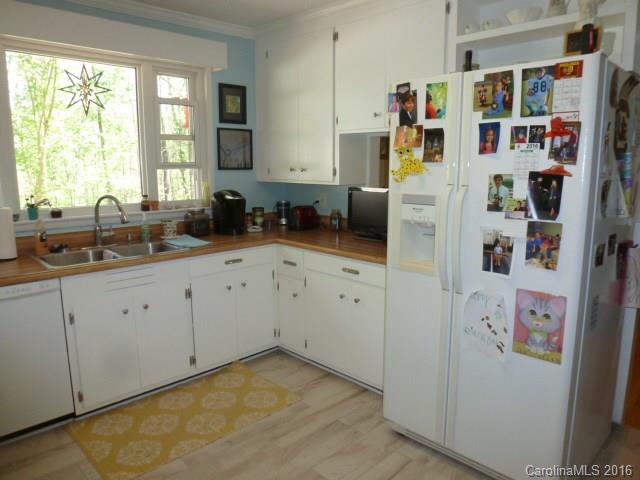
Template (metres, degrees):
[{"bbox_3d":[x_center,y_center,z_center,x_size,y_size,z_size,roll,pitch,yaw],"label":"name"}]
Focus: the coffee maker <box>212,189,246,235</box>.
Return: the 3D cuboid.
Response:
[{"bbox_3d":[-0.682,-0.214,3.332,0.250,0.330,0.310,-4,10,-24],"label":"coffee maker"}]

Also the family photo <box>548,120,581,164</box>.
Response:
[{"bbox_3d":[0.897,-0.359,1.629,0.010,0.150,0.102,-9,18,-44],"label":"family photo"}]

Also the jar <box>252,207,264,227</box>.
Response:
[{"bbox_3d":[-0.510,-0.188,3.644,0.095,0.170,0.095,-9,13,-43],"label":"jar"}]

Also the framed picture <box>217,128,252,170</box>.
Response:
[{"bbox_3d":[-0.720,-0.767,3.771,0.350,0.345,0.020,-9,13,-44],"label":"framed picture"}]

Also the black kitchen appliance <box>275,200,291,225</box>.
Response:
[{"bbox_3d":[-0.327,-0.251,4.045,0.125,0.215,0.120,-1,10,-5],"label":"black kitchen appliance"}]

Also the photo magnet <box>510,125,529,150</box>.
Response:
[{"bbox_3d":[0.777,-0.399,1.733,0.064,0.087,0.006,9,13,44],"label":"photo magnet"}]

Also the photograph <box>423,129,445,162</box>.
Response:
[{"bbox_3d":[0.520,-0.430,2.030,0.010,0.150,0.102,-9,13,-43],"label":"photograph"}]

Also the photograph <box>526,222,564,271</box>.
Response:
[{"bbox_3d":[0.872,0.022,1.735,0.008,0.178,0.125,-9,13,-43],"label":"photograph"}]

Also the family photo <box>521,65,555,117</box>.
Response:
[{"bbox_3d":[0.819,-0.557,1.675,0.010,0.178,0.123,-9,13,-44],"label":"family photo"}]

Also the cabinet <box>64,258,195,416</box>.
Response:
[{"bbox_3d":[-1.280,0.514,2.819,0.720,0.800,0.590,-9,13,-43],"label":"cabinet"}]

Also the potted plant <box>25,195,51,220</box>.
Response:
[{"bbox_3d":[-1.789,-0.206,2.813,0.150,0.155,0.095,-9,13,-44],"label":"potted plant"}]

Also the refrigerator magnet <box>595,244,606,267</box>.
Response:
[{"bbox_3d":[1.131,0.063,1.789,0.095,0.090,0.008,-9,13,-43],"label":"refrigerator magnet"}]

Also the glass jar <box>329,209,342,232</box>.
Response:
[{"bbox_3d":[0.131,-0.160,3.689,0.100,0.190,0.100,0,9,0],"label":"glass jar"}]

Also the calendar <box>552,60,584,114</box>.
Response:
[{"bbox_3d":[0.868,-0.535,1.555,0.010,0.168,0.089,-9,13,-42],"label":"calendar"}]

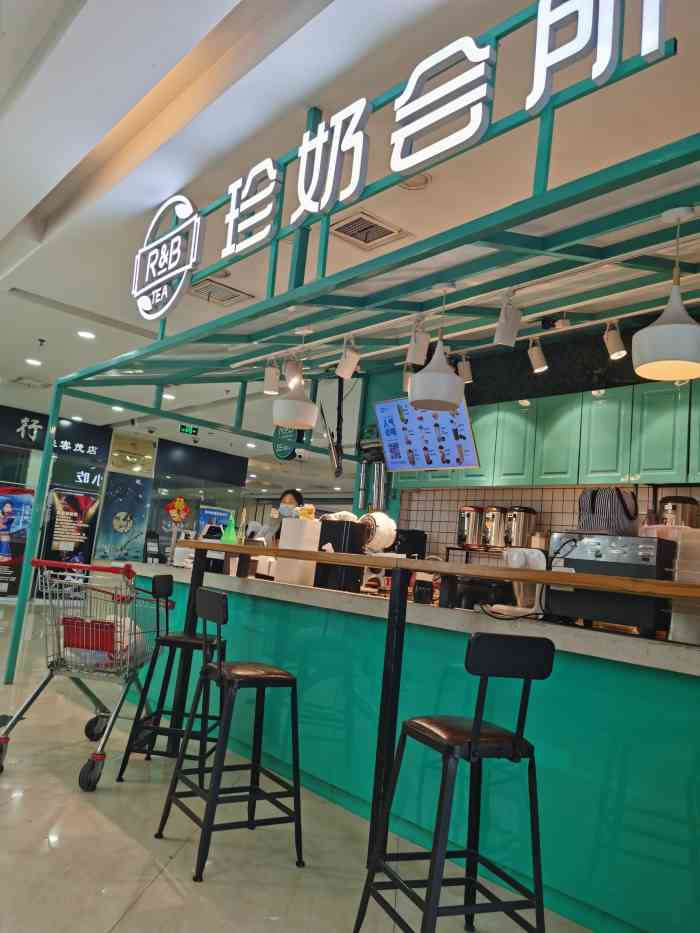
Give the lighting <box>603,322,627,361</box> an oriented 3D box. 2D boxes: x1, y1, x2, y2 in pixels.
[{"bbox_3d":[1.811,-0.856,4.983,0.150,0.225,0.110,11,-10,-34],"label":"lighting"}]

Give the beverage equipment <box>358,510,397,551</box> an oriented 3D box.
[{"bbox_3d":[0.161,0.379,4.248,0.170,0.225,0.210,12,-10,-39],"label":"beverage equipment"}]

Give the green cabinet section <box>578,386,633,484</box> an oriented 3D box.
[{"bbox_3d":[2.037,-0.205,5.613,0.250,0.732,0.423,13,-10,-40],"label":"green cabinet section"}]

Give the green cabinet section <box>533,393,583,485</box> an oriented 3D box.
[{"bbox_3d":[1.758,-0.189,5.928,0.250,0.725,0.420,13,-10,-40],"label":"green cabinet section"}]

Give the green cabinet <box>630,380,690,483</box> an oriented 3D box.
[{"bbox_3d":[2.275,-0.201,5.152,0.340,0.713,0.409,12,-10,-39],"label":"green cabinet"}]

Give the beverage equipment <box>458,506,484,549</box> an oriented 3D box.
[{"bbox_3d":[1.012,0.512,6.112,0.260,0.335,0.225,12,-10,-39],"label":"beverage equipment"}]

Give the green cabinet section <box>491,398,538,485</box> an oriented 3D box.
[{"bbox_3d":[1.487,-0.175,6.236,0.250,0.719,0.400,13,-10,-40],"label":"green cabinet section"}]

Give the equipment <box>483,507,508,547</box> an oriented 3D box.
[{"bbox_3d":[1.182,0.496,5.914,0.260,0.335,0.225,12,-10,-39],"label":"equipment"}]

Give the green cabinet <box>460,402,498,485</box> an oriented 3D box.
[{"bbox_3d":[1.227,-0.154,6.385,0.340,0.723,0.407,12,-10,-39],"label":"green cabinet"}]

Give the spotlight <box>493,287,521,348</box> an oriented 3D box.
[{"bbox_3d":[0.754,-0.713,3.482,0.110,0.235,0.150,6,-8,1],"label":"spotlight"}]

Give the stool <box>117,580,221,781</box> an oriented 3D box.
[{"bbox_3d":[-0.823,1.058,3.667,0.410,0.957,0.410,5,-8,5],"label":"stool"}]

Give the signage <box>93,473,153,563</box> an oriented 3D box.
[{"bbox_3d":[-3.928,0.906,12.738,0.846,1.490,0.030,12,-10,-39],"label":"signage"}]

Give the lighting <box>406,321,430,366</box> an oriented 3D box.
[{"bbox_3d":[0.371,-0.666,3.942,0.110,0.220,0.150,6,-8,1],"label":"lighting"}]

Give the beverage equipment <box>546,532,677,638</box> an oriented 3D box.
[{"bbox_3d":[1.142,0.490,3.003,0.420,0.370,0.464,12,-10,-39],"label":"beverage equipment"}]

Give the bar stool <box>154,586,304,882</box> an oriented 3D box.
[{"bbox_3d":[-0.411,0.981,2.808,0.410,0.957,0.410,11,-9,-33],"label":"bar stool"}]

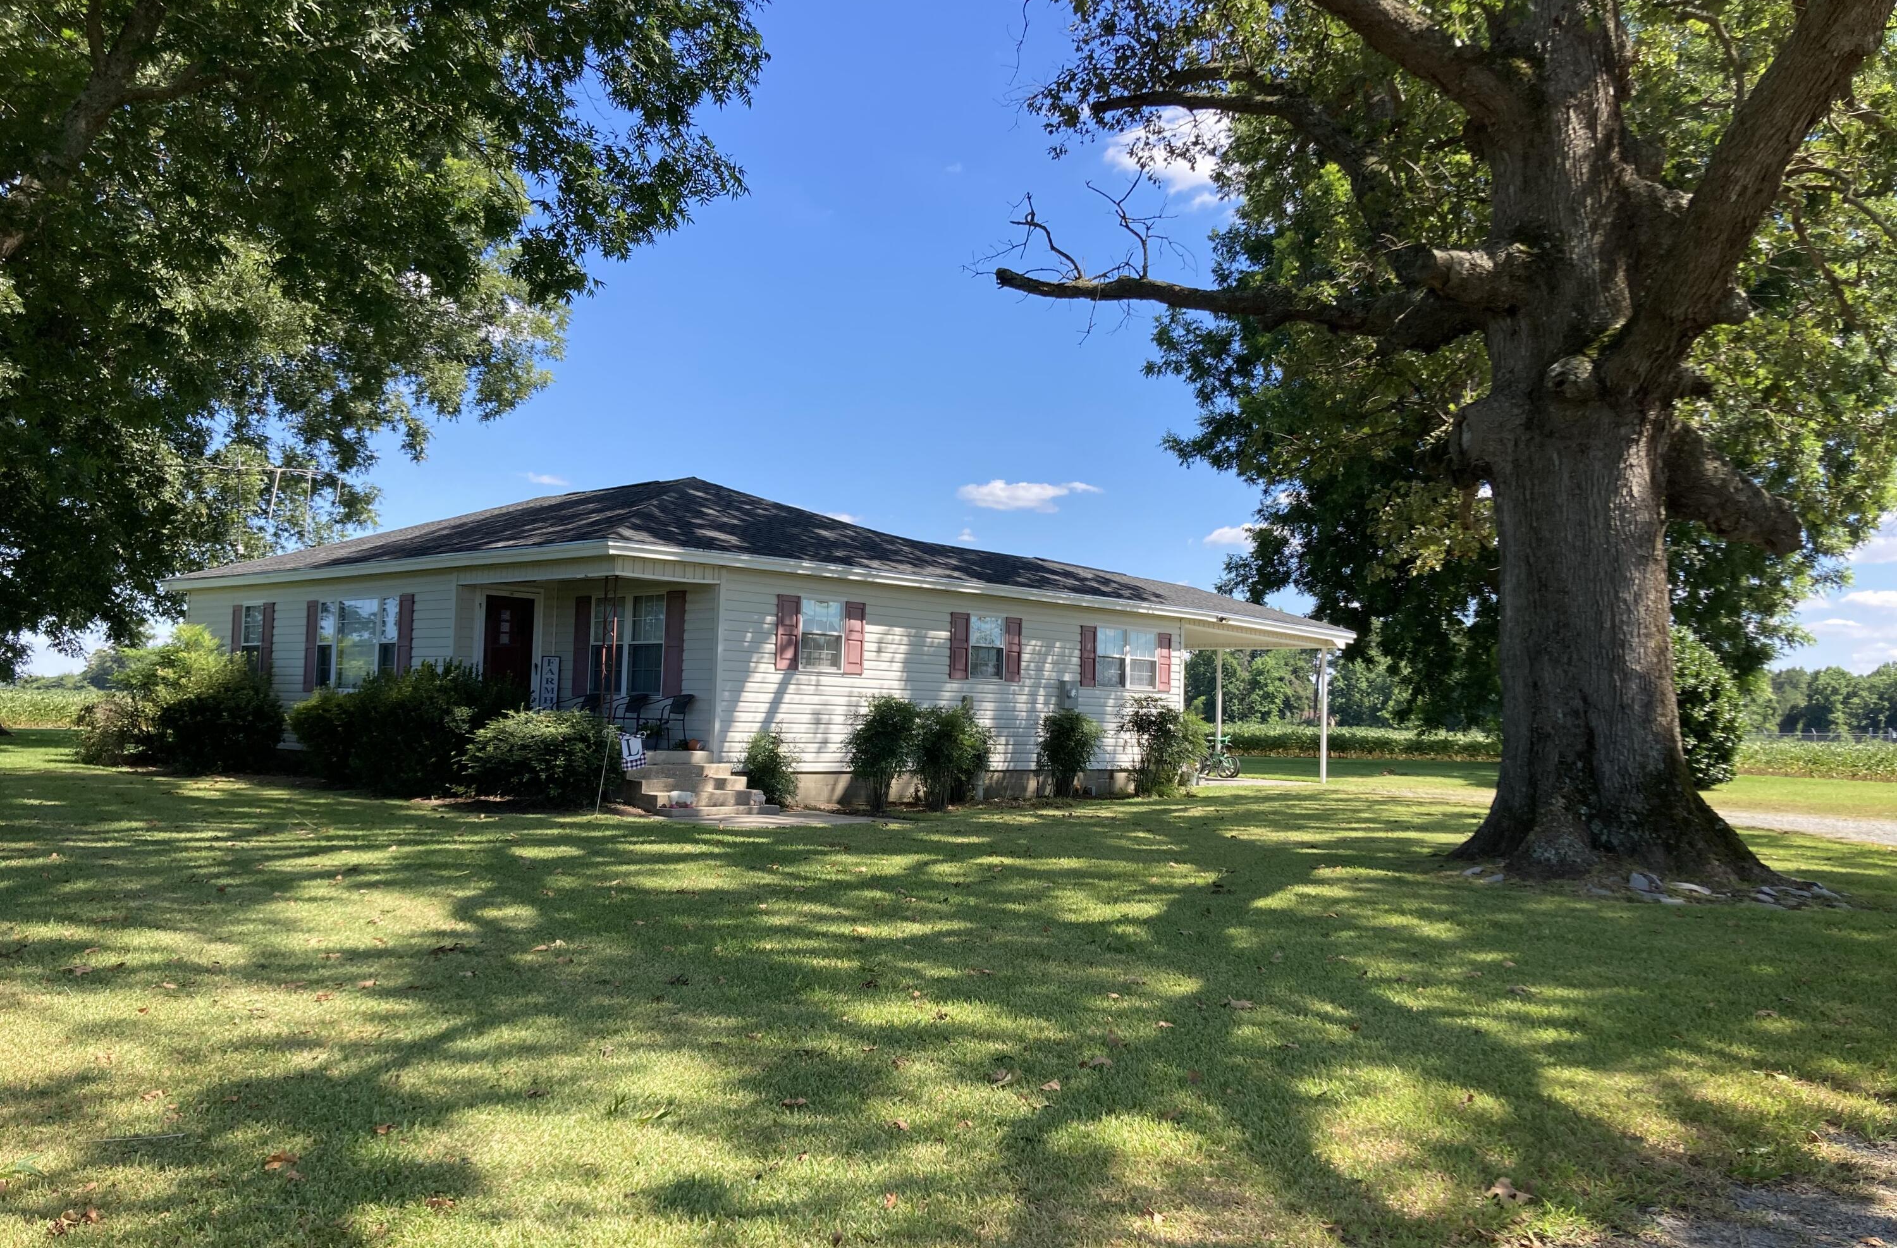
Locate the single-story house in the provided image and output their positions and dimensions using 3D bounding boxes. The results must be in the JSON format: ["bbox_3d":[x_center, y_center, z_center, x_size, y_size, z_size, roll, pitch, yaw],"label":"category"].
[{"bbox_3d":[-2.369,0.222,29.189,12.302,5.575,19.231,-2,-5,41],"label":"single-story house"}]

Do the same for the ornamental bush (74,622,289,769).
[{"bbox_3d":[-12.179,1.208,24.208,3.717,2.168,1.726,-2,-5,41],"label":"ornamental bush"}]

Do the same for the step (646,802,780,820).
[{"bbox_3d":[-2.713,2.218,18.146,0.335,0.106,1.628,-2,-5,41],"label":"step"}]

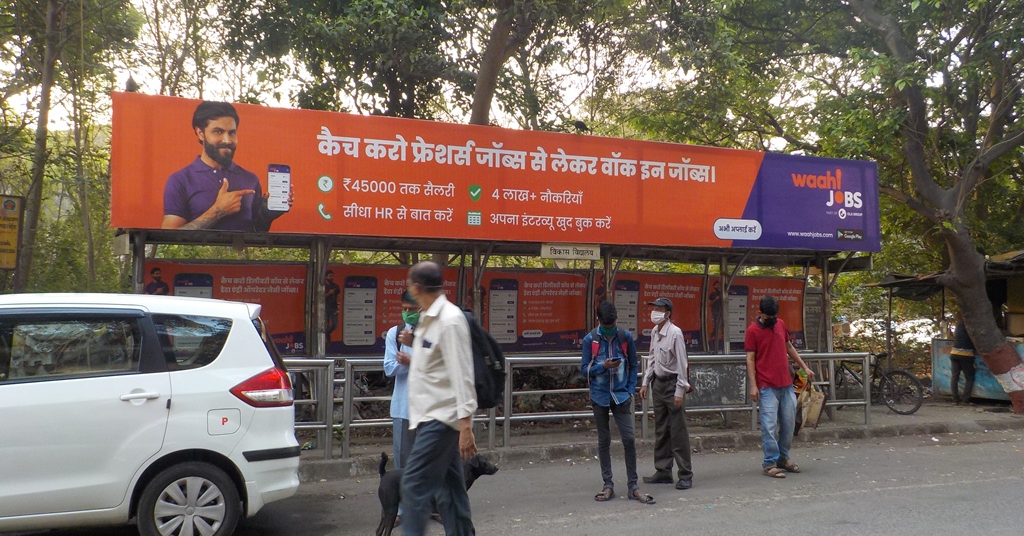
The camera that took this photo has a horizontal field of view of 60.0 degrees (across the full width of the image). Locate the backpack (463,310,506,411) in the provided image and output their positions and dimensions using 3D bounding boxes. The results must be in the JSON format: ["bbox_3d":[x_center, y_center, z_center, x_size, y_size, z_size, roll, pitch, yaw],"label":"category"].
[{"bbox_3d":[-0.170,0.500,4.820,0.250,0.530,0.330,2,-5,-23],"label":"backpack"}]

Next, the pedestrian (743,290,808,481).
[{"bbox_3d":[2.551,1.129,8.669,0.560,1.710,0.380,1,-5,-9],"label":"pedestrian"}]

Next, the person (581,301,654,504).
[{"bbox_3d":[0.883,1.098,7.517,0.560,1.680,0.420,0,-5,-1],"label":"person"}]

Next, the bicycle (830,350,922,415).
[{"bbox_3d":[5.531,1.730,13.755,0.560,1.000,1.650,4,-6,-40],"label":"bicycle"}]

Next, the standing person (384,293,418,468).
[{"bbox_3d":[-0.718,1.007,6.518,0.460,1.690,0.360,2,-5,-20],"label":"standing person"}]

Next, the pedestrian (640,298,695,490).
[{"bbox_3d":[1.391,1.103,7.968,0.490,1.690,0.400,-5,-6,44],"label":"pedestrian"}]

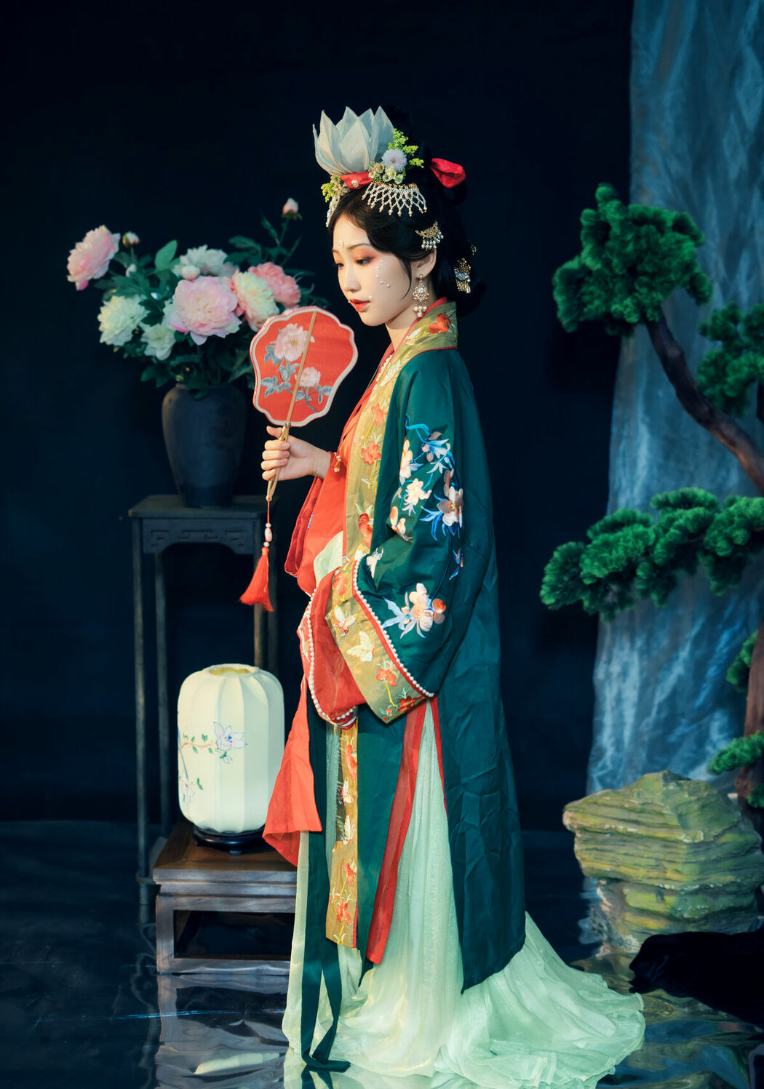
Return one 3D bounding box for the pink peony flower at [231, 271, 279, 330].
[{"bbox_3d":[-0.283,-0.538,3.513,0.130,0.135,0.100,-6,10,-38],"label":"pink peony flower"}]

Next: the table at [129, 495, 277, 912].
[{"bbox_3d":[-0.407,0.381,3.757,0.308,0.964,0.308,0,8,3],"label":"table"}]

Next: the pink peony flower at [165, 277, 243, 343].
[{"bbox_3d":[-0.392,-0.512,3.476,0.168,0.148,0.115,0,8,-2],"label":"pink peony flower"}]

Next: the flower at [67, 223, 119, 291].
[{"bbox_3d":[-0.645,-0.643,3.560,0.105,0.140,0.140,-7,10,-42],"label":"flower"}]

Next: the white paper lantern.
[{"bbox_3d":[-0.334,0.446,3.506,0.235,0.348,0.235,0,7,0],"label":"white paper lantern"}]

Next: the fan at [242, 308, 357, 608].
[{"bbox_3d":[-0.186,-0.160,2.892,0.208,0.560,0.050,11,8,-26],"label":"fan"}]

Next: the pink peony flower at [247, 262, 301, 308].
[{"bbox_3d":[-0.246,-0.583,3.578,0.135,0.125,0.100,-5,9,-35],"label":"pink peony flower"}]

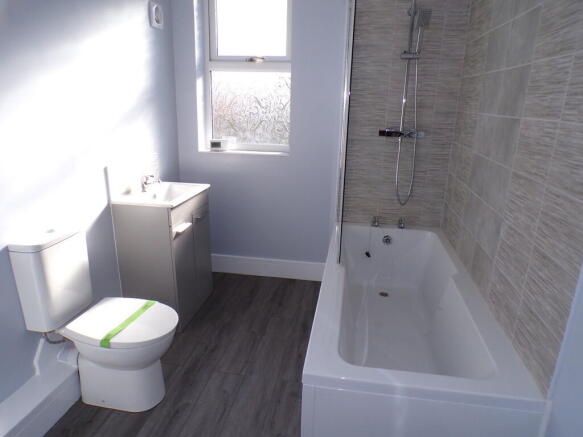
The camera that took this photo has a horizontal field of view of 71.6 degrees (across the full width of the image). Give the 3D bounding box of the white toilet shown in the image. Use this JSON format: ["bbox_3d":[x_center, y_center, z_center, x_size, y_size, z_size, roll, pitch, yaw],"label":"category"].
[{"bbox_3d":[-0.773,0.444,1.788,0.605,0.774,0.374,4,17,9],"label":"white toilet"}]

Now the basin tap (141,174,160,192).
[{"bbox_3d":[-0.856,-0.211,2.458,0.115,0.103,0.051,4,17,9],"label":"basin tap"}]

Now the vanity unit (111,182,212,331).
[{"bbox_3d":[-0.766,0.213,2.574,0.358,0.770,0.587,4,17,9],"label":"vanity unit"}]

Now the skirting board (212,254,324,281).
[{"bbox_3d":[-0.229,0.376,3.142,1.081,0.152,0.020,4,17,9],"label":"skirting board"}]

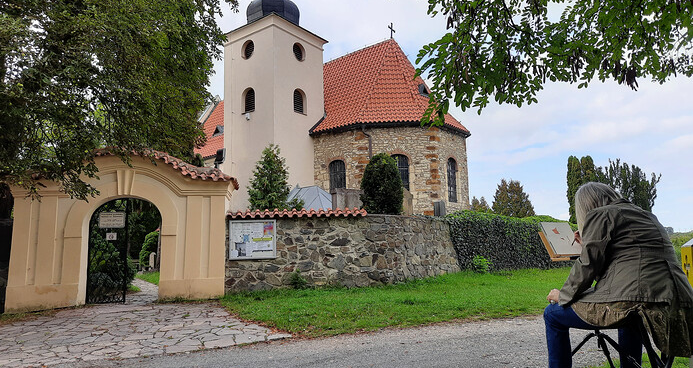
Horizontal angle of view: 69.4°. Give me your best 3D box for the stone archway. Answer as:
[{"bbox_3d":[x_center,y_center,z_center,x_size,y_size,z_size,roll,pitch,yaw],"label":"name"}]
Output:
[{"bbox_3d":[-4.913,0.876,11.145,4.764,3.501,0.850,0,-10,-10],"label":"stone archway"}]

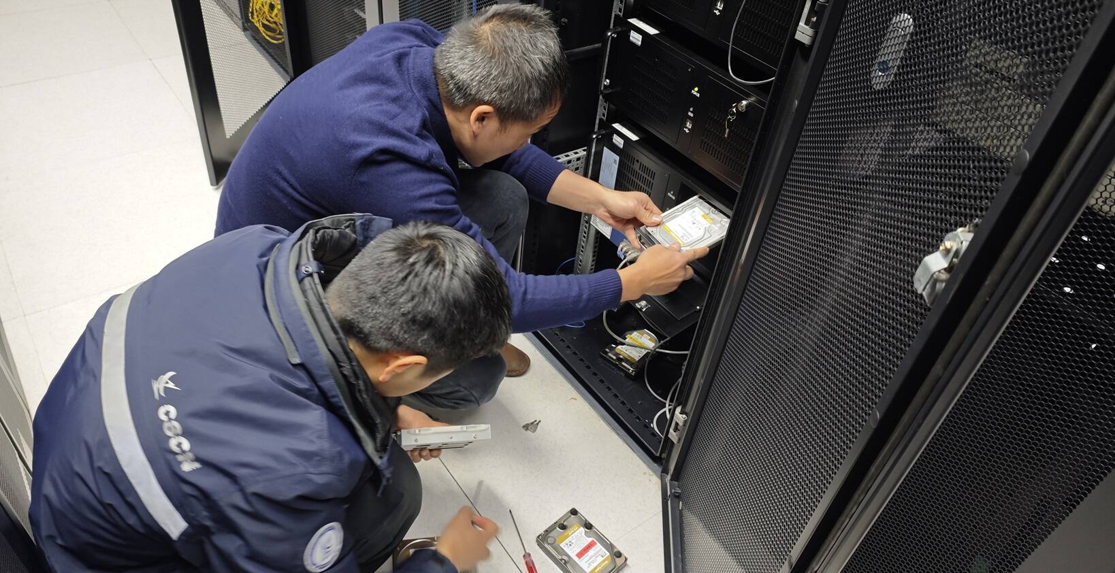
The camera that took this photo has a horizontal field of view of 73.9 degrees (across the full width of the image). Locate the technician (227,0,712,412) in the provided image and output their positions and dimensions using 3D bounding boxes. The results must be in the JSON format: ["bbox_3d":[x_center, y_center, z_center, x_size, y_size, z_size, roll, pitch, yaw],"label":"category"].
[{"bbox_3d":[-0.196,-0.079,1.388,0.840,0.860,0.460,0,42,-9],"label":"technician"}]

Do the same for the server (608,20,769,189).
[{"bbox_3d":[0.424,-0.401,1.479,0.500,0.177,0.482,-23,49,-30],"label":"server"}]

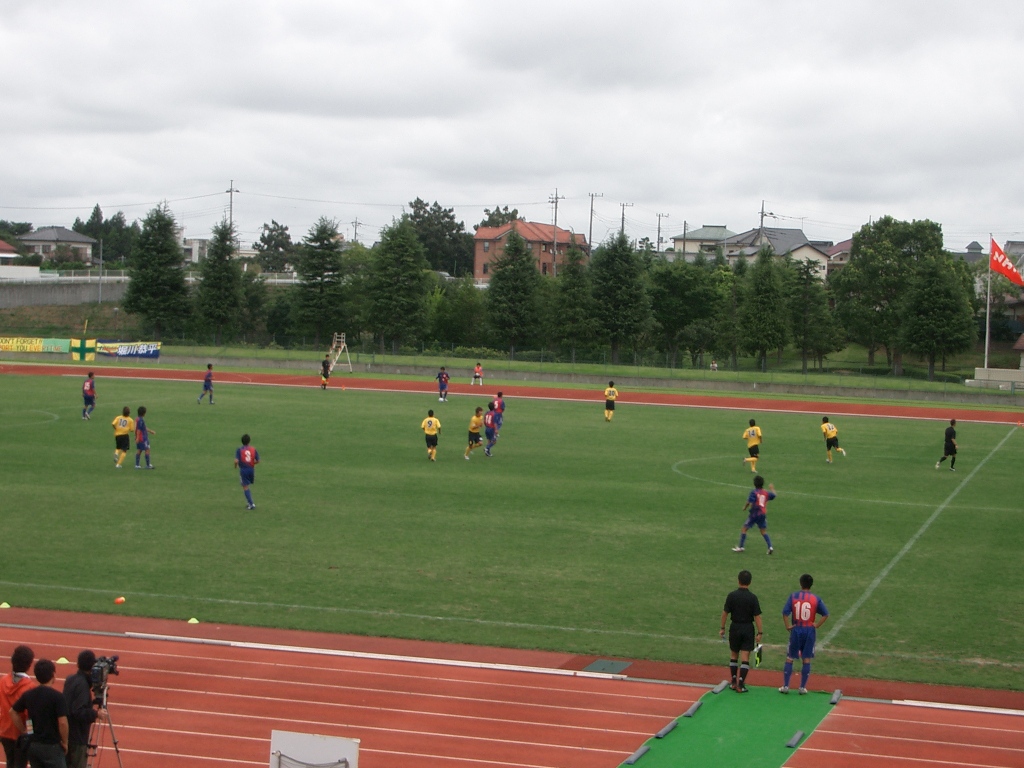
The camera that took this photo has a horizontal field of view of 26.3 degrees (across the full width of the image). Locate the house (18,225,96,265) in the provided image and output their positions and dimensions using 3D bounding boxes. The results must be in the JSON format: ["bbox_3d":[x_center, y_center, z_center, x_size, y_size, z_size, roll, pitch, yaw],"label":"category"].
[{"bbox_3d":[-59.135,-17.902,285.000,6.600,5.100,8.900,4,3,36],"label":"house"}]

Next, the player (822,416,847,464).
[{"bbox_3d":[10.803,1.851,73.666,0.520,1.552,0.750,0,3,-34],"label":"player"}]

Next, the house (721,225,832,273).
[{"bbox_3d":[28.758,-12.884,238.000,10.500,8.300,8.500,1,3,-12],"label":"house"}]

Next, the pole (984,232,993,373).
[{"bbox_3d":[27.405,-4.691,126.000,0.150,7.828,0.150,2,3,0],"label":"pole"}]

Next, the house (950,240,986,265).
[{"bbox_3d":[52.136,-11.935,250.000,9.500,8.600,8.000,3,3,9],"label":"house"}]

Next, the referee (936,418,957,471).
[{"bbox_3d":[14.317,1.997,72.048,0.580,1.693,0.520,0,3,-38],"label":"referee"}]

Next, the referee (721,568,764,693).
[{"bbox_3d":[3.319,3.526,31.299,0.626,1.728,0.384,3,3,9],"label":"referee"}]

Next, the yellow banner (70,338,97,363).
[{"bbox_3d":[-25.827,-2.038,132.000,1.680,1.370,0.060,3,3,15],"label":"yellow banner"}]

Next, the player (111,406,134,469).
[{"bbox_3d":[-11.048,1.518,62.130,0.580,1.730,0.520,3,3,22],"label":"player"}]

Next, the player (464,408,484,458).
[{"bbox_3d":[-1.184,1.540,69.142,0.550,1.663,0.500,4,3,38],"label":"player"}]

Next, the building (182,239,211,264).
[{"bbox_3d":[-37.185,-14.438,258.000,5.000,6.000,6.000,2,3,-6],"label":"building"}]

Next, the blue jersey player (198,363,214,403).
[{"bbox_3d":[-13.143,-0.008,94.527,0.727,1.730,0.505,2,3,-6],"label":"blue jersey player"}]

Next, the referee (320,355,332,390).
[{"bbox_3d":[-9.399,-0.618,110.960,0.586,1.726,0.455,2,3,-6],"label":"referee"}]

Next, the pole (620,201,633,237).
[{"bbox_3d":[15.157,-17.838,287.731,1.800,11.752,0.500,3,3,15],"label":"pole"}]

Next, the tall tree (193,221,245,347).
[{"bbox_3d":[-18.535,-6.552,139.695,3.333,8.261,3.333,3,3,15],"label":"tall tree"}]

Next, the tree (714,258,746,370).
[{"bbox_3d":[13.637,-4.318,136.000,2.300,6.989,2.300,2,3,6],"label":"tree"}]

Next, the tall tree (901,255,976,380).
[{"bbox_3d":[26.078,-4.071,134.000,4.600,7.700,4.600,3,3,11],"label":"tall tree"}]

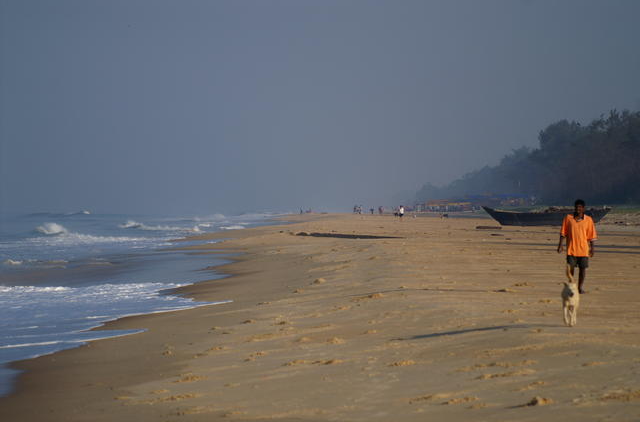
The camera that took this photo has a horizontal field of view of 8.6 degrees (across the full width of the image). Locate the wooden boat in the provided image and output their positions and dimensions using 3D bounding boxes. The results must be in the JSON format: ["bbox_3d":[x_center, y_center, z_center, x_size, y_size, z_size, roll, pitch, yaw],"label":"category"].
[{"bbox_3d":[17.263,0.419,325.000,9.700,1.500,2.100,0,0,6],"label":"wooden boat"}]

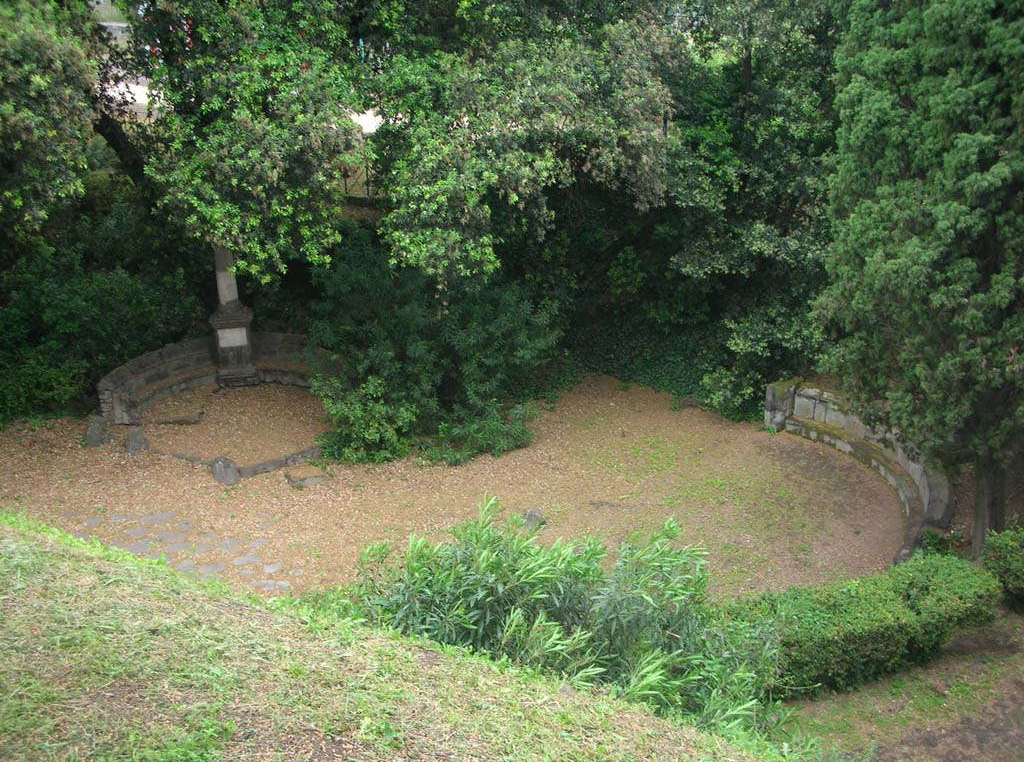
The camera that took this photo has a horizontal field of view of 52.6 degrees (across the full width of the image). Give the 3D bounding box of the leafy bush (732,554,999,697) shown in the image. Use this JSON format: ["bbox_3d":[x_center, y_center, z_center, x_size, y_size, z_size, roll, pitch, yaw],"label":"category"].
[{"bbox_3d":[5.562,3.869,16.699,4.429,0.876,1.494,-7,21,-19],"label":"leafy bush"}]

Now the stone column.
[{"bbox_3d":[-7.674,-2.050,27.994,1.133,4.275,1.133,-6,21,-17],"label":"stone column"}]

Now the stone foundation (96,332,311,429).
[{"bbox_3d":[-7.313,-0.180,27.447,6.489,1.133,3.399,-6,21,-17],"label":"stone foundation"}]

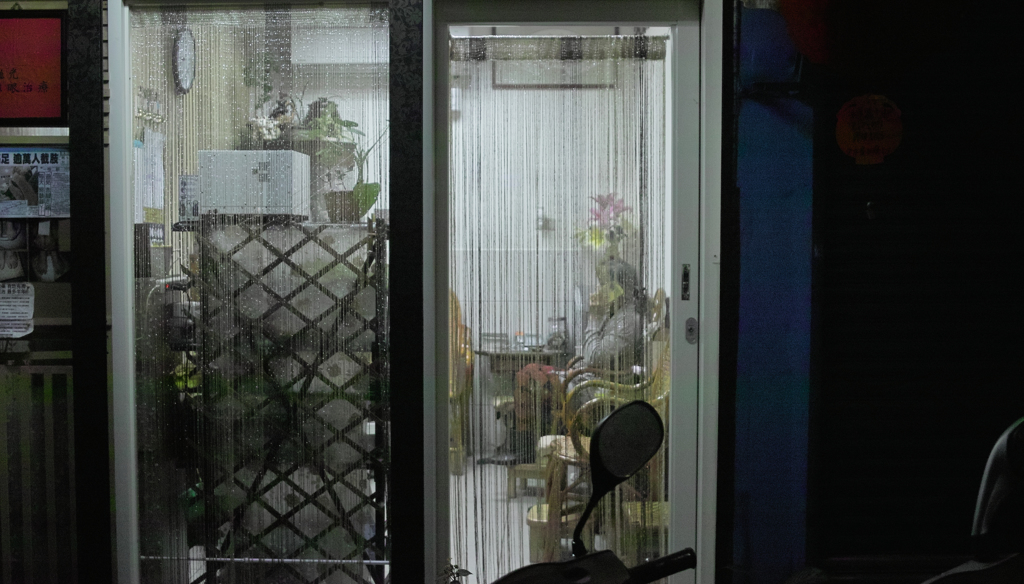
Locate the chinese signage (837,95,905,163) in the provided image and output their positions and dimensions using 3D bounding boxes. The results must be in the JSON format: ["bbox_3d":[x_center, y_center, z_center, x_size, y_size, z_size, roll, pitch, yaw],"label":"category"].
[{"bbox_3d":[1.226,-0.557,3.997,0.226,0.247,0.020,0,3,1],"label":"chinese signage"}]

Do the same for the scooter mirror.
[{"bbox_3d":[0.184,0.325,2.030,0.143,0.257,0.080,-1,3,-23],"label":"scooter mirror"}]

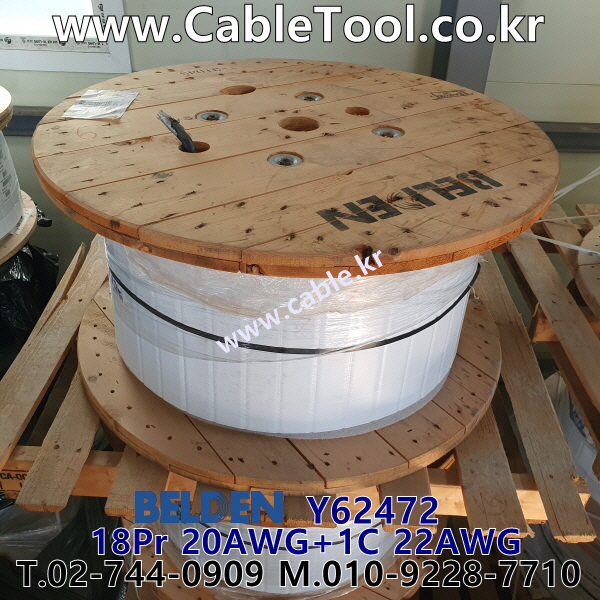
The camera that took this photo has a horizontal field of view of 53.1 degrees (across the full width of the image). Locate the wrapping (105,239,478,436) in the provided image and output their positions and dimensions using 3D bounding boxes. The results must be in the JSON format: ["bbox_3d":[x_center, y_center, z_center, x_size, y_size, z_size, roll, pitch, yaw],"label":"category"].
[{"bbox_3d":[-0.011,-0.137,1.233,0.735,0.390,0.735,3,36,0],"label":"wrapping"}]

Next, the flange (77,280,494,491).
[{"bbox_3d":[-0.020,0.043,1.363,0.918,0.039,0.918,3,36,0],"label":"flange"}]

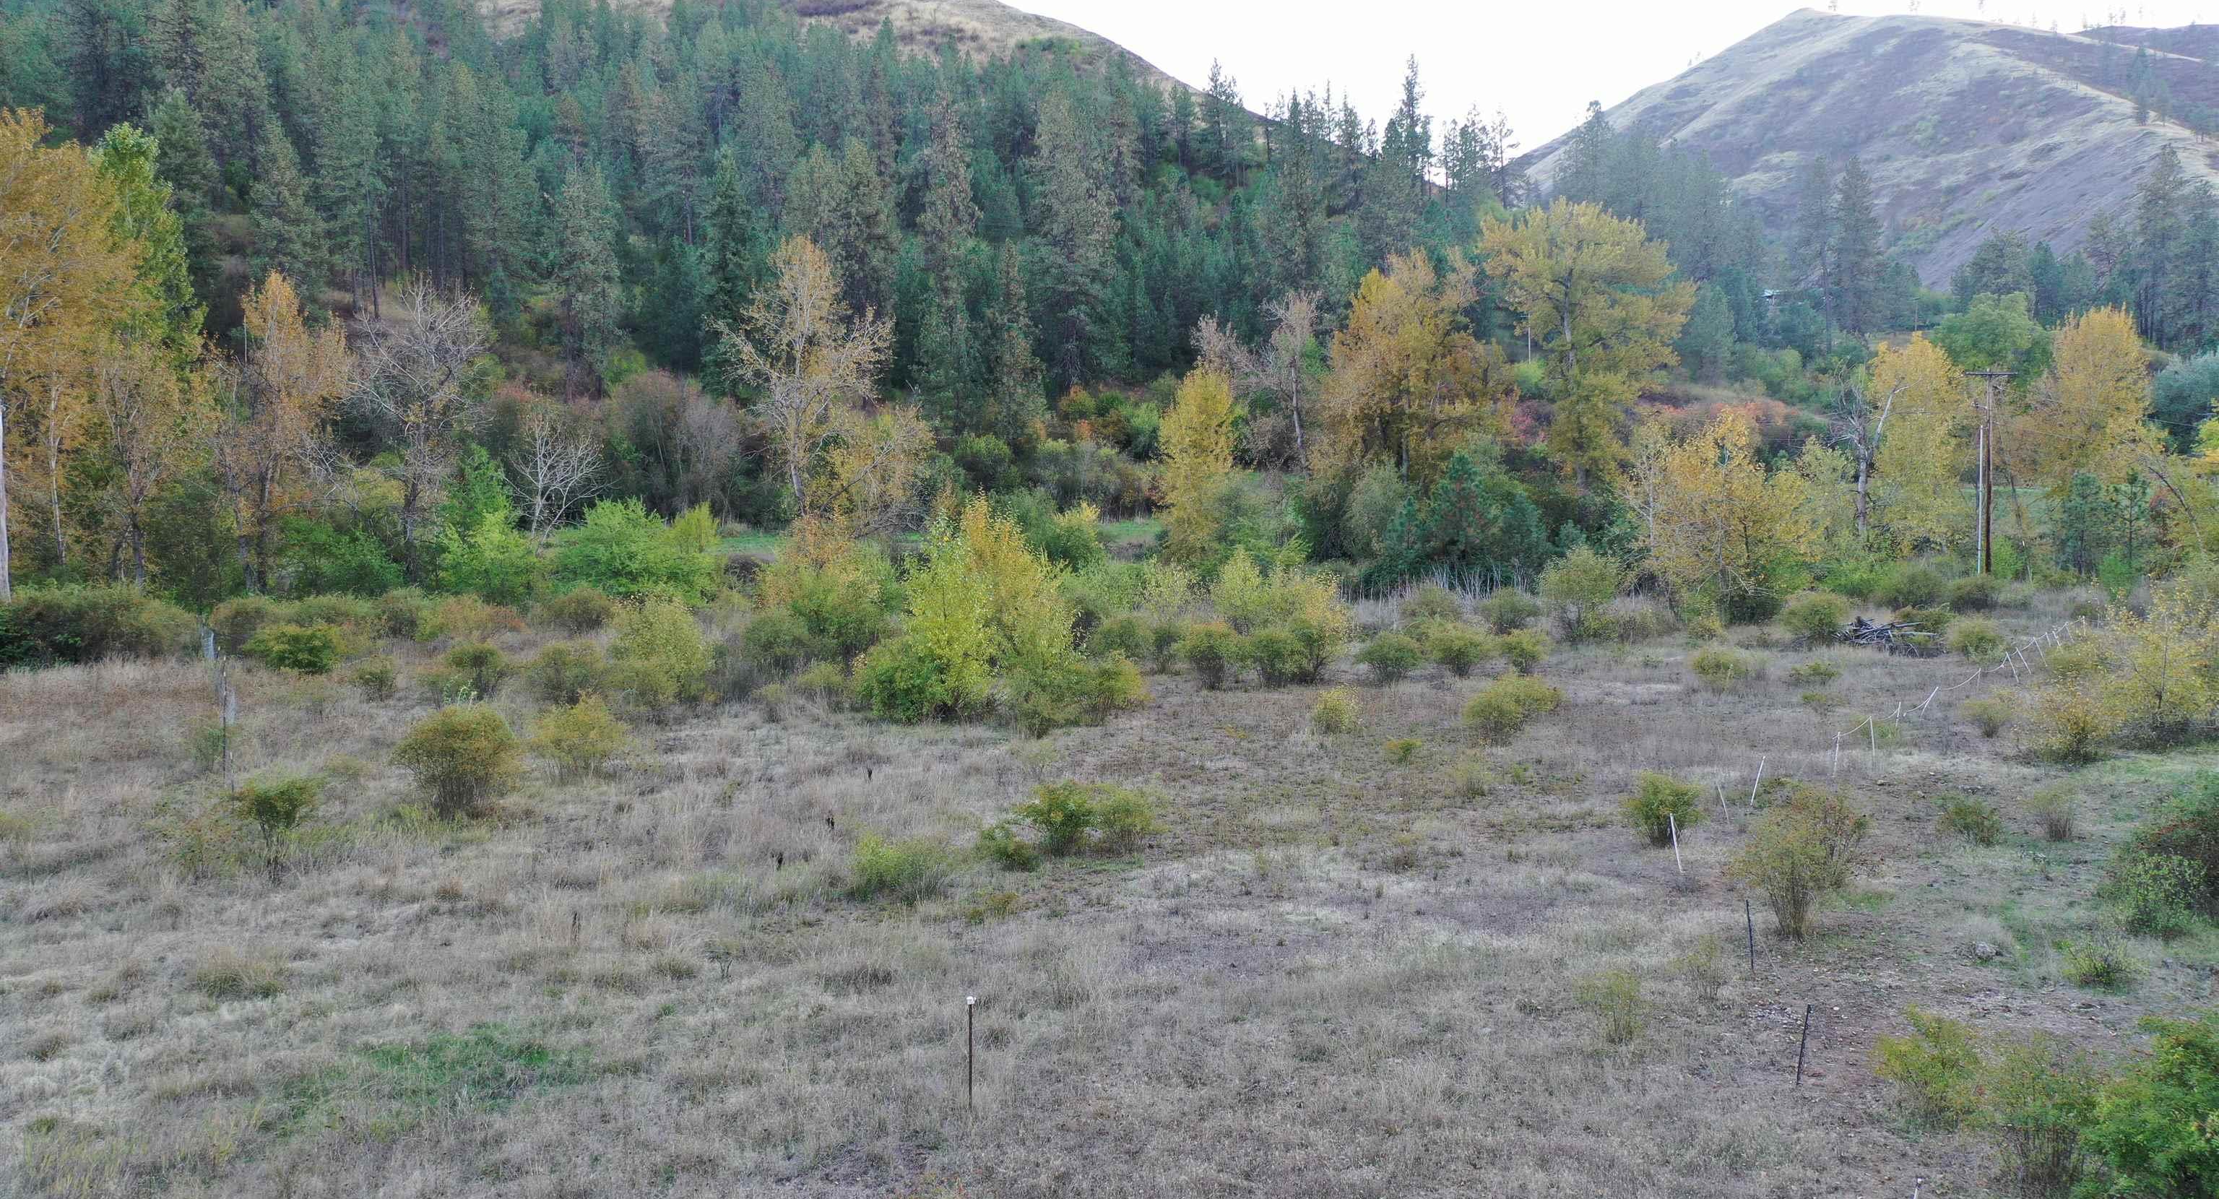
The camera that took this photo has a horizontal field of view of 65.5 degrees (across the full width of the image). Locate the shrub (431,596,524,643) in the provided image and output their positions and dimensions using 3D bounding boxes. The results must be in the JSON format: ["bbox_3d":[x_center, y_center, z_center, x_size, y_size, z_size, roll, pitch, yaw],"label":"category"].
[{"bbox_3d":[-25.339,0.763,69.000,3.740,1.940,2.810,0,5,0],"label":"shrub"}]

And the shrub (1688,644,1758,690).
[{"bbox_3d":[18.753,2.069,52.800,2.080,1.365,1.976,0,5,0],"label":"shrub"}]

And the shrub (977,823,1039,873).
[{"bbox_3d":[-1.851,4.526,31.500,1.140,0.890,1.030,0,5,0],"label":"shrub"}]

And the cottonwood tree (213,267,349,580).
[{"bbox_3d":[-36.367,-7.365,76.057,6.040,13.930,5.850,0,8,0],"label":"cottonwood tree"}]

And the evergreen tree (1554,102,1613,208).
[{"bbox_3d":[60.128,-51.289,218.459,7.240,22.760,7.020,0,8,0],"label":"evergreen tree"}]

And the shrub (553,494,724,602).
[{"bbox_3d":[-22.808,-2.335,83.000,8.170,5.170,6.950,0,5,0],"label":"shrub"}]

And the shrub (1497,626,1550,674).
[{"bbox_3d":[14.157,1.748,58.967,1.840,1.550,1.650,0,7,0],"label":"shrub"}]

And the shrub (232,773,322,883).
[{"bbox_3d":[-16.183,4.431,33.527,1.750,2.060,1.580,0,7,0],"label":"shrub"}]

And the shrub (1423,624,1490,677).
[{"bbox_3d":[11.120,1.636,55.200,2.174,1.702,2.065,0,5,0],"label":"shrub"}]

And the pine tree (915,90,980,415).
[{"bbox_3d":[-12.987,-27.698,138.272,5.280,25.520,5.120,0,8,0],"label":"pine tree"}]

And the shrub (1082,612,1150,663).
[{"bbox_3d":[0.229,1.350,57.099,2.237,1.793,2.125,0,6,0],"label":"shrub"}]

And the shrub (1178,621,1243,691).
[{"bbox_3d":[3.113,1.689,53.438,1.990,1.980,1.930,0,8,0],"label":"shrub"}]

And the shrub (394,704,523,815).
[{"bbox_3d":[-13.664,3.372,36.226,2.693,2.403,2.558,-3,6,-21],"label":"shrub"}]

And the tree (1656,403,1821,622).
[{"bbox_3d":[26.587,-3.631,73.000,7.188,8.931,6.828,0,5,0],"label":"tree"}]

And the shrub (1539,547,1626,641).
[{"bbox_3d":[18.416,-0.203,67.277,3.380,3.540,3.040,0,7,0],"label":"shrub"}]

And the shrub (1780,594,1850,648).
[{"bbox_3d":[25.495,0.754,62.500,2.523,1.989,2.397,0,5,0],"label":"shrub"}]

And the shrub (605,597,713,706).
[{"bbox_3d":[-12.808,1.512,49.136,2.961,3.237,2.813,-2,6,-15],"label":"shrub"}]

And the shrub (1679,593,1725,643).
[{"bbox_3d":[21.767,0.639,63.454,1.657,1.797,1.574,2,6,19],"label":"shrub"}]

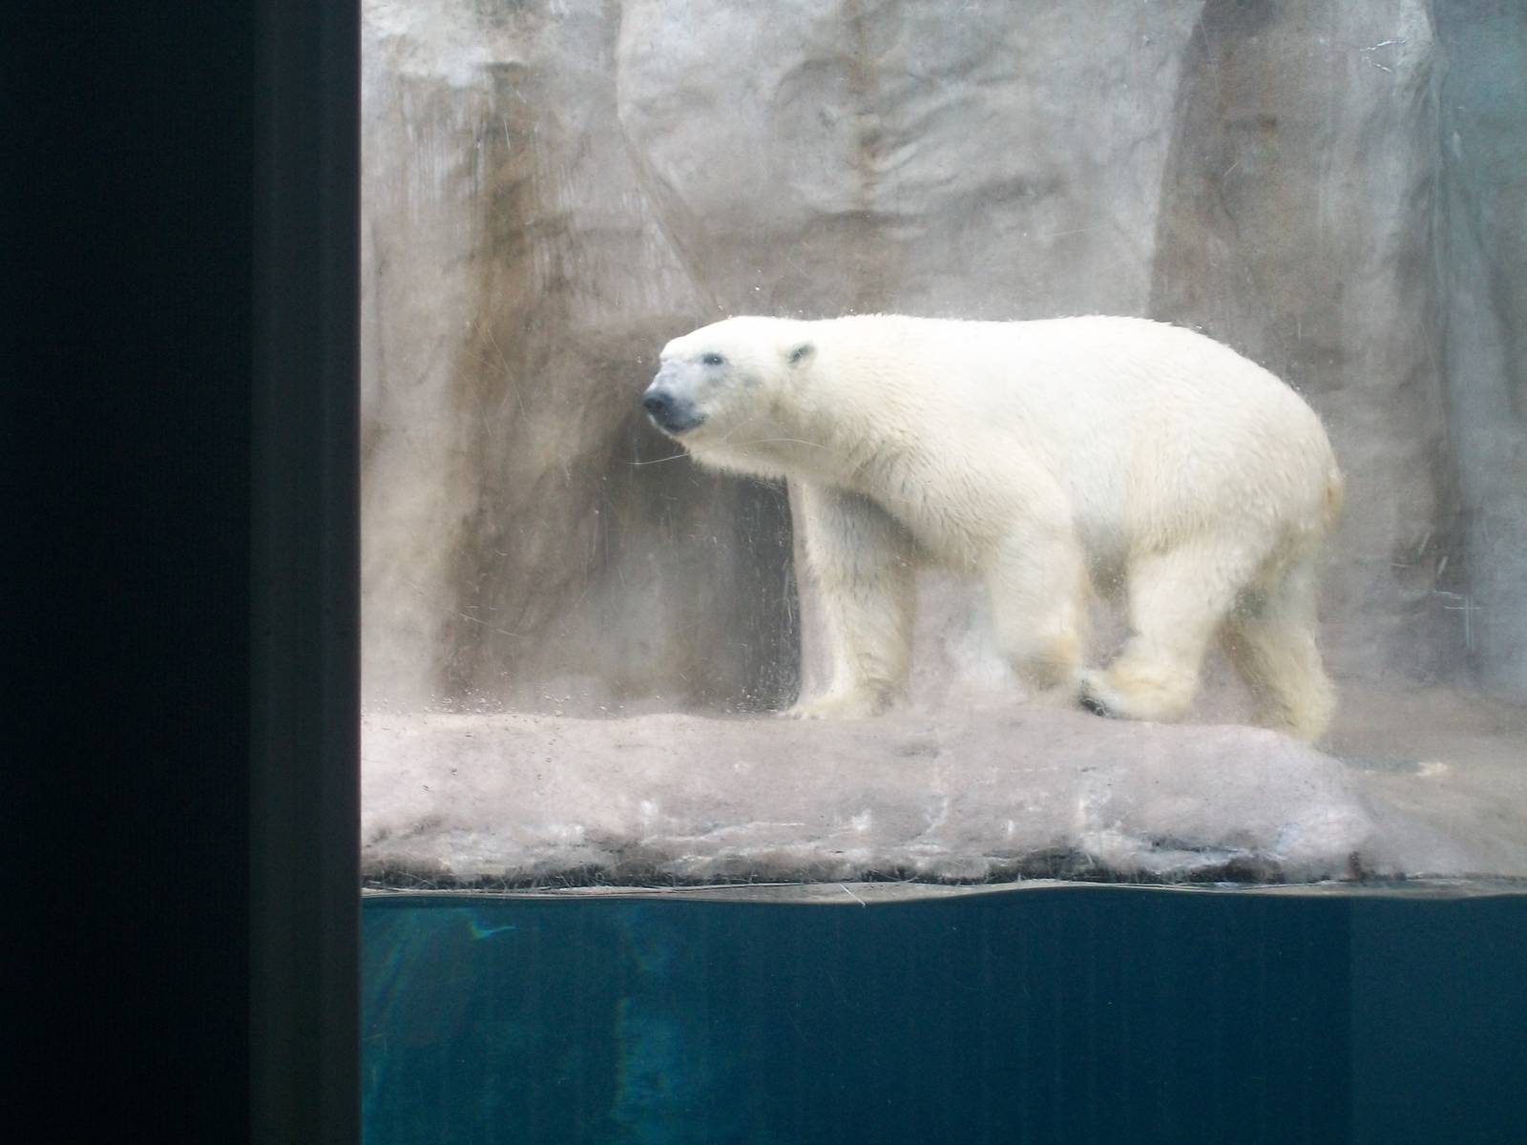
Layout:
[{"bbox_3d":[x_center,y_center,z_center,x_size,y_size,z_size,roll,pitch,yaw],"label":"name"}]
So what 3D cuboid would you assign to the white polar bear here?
[{"bbox_3d":[0.673,-0.132,11.300,2.030,1.250,0.750,1,-5,-8],"label":"white polar bear"}]

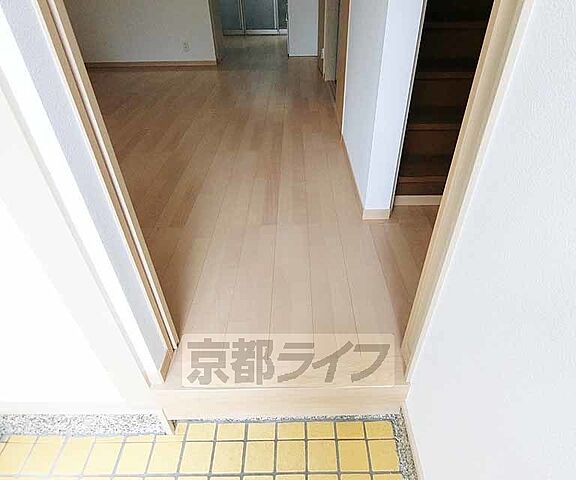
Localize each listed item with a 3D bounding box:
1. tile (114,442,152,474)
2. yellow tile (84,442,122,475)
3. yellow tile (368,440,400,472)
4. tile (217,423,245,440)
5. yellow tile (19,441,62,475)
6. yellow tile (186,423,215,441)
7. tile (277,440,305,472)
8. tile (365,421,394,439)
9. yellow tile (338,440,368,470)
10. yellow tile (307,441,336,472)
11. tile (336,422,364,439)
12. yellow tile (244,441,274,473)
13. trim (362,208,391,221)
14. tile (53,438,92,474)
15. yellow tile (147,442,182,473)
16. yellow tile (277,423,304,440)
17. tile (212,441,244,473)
[{"bbox_3d":[-0.486,0.695,1.046,0.090,0.010,0.087,-1,35,1],"label":"tile"},{"bbox_3d":[-0.590,0.704,1.058,0.093,0.010,0.087,-1,36,1],"label":"yellow tile"},{"bbox_3d":[0.305,0.682,1.036,0.085,0.010,0.087,-1,36,1],"label":"yellow tile"},{"bbox_3d":[-0.188,0.644,1.103,0.091,0.010,0.053,-1,35,1],"label":"tile"},{"bbox_3d":[-0.782,0.701,1.051,0.090,0.010,0.087,-1,35,1],"label":"yellow tile"},{"bbox_3d":[-0.290,0.651,1.115,0.093,0.010,0.056,-1,36,1],"label":"yellow tile"},{"bbox_3d":[0.009,0.689,1.043,0.093,0.010,0.087,-1,36,1],"label":"tile"},{"bbox_3d":[0.306,0.633,1.094,0.091,0.010,0.053,-1,35,1],"label":"tile"},{"bbox_3d":[0.207,0.680,1.032,0.090,0.010,0.087,-1,35,1],"label":"yellow tile"},{"bbox_3d":[0.108,0.682,1.034,0.090,0.010,0.087,-1,35,1],"label":"yellow tile"},{"bbox_3d":[0.210,0.639,1.102,0.093,0.010,0.056,-1,36,1],"label":"tile"},{"bbox_3d":[-0.090,0.686,1.038,0.090,0.010,0.087,-1,35,1],"label":"yellow tile"},{"bbox_3d":[0.483,-0.144,1.801,0.140,0.066,0.012,-1,35,1],"label":"trim"},{"bbox_3d":[-0.690,0.701,1.069,0.093,0.010,0.107,-1,36,1],"label":"tile"},{"bbox_3d":[-0.390,0.699,1.053,0.093,0.010,0.087,-1,36,1],"label":"yellow tile"},{"bbox_3d":[0.009,0.639,1.099,0.091,0.010,0.053,-1,35,1],"label":"yellow tile"},{"bbox_3d":[-0.191,0.694,1.048,0.093,0.010,0.087,-1,36,1],"label":"tile"}]

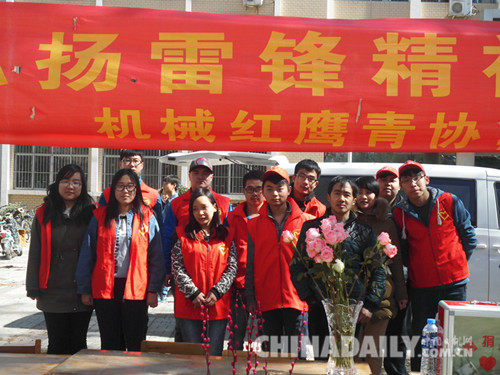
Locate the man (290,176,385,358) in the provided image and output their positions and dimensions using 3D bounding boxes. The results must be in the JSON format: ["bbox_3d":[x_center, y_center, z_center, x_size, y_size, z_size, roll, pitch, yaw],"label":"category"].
[{"bbox_3d":[0.540,0.785,4.450,0.570,1.700,0.320,2,1,3],"label":"man"}]

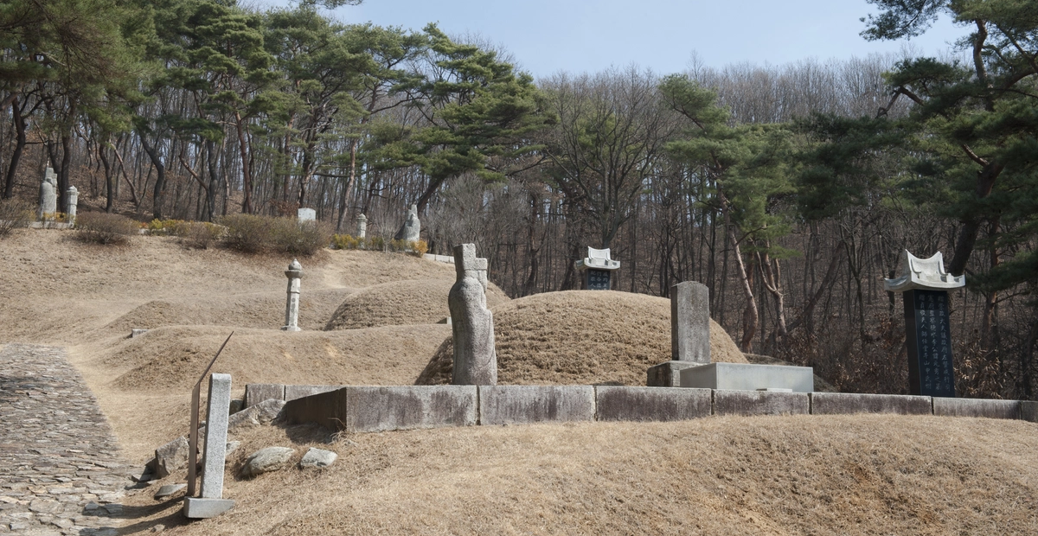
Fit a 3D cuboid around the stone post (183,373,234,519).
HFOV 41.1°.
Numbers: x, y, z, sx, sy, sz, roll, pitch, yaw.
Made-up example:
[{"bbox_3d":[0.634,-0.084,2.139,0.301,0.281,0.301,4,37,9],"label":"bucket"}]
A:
[{"bbox_3d":[-2.335,1.355,10.673,0.340,1.100,0.260,6,-10,-19],"label":"stone post"}]

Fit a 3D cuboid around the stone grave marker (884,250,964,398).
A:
[{"bbox_3d":[6.176,0.880,20.834,0.950,2.319,0.680,4,-12,-19],"label":"stone grave marker"}]

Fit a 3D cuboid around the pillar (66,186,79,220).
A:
[{"bbox_3d":[-15.910,-2.249,49.386,0.400,1.415,0.400,4,-12,-20],"label":"pillar"}]

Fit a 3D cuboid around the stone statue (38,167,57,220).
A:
[{"bbox_3d":[-16.821,-2.588,49.460,0.580,2.104,0.600,5,-12,-22],"label":"stone statue"}]

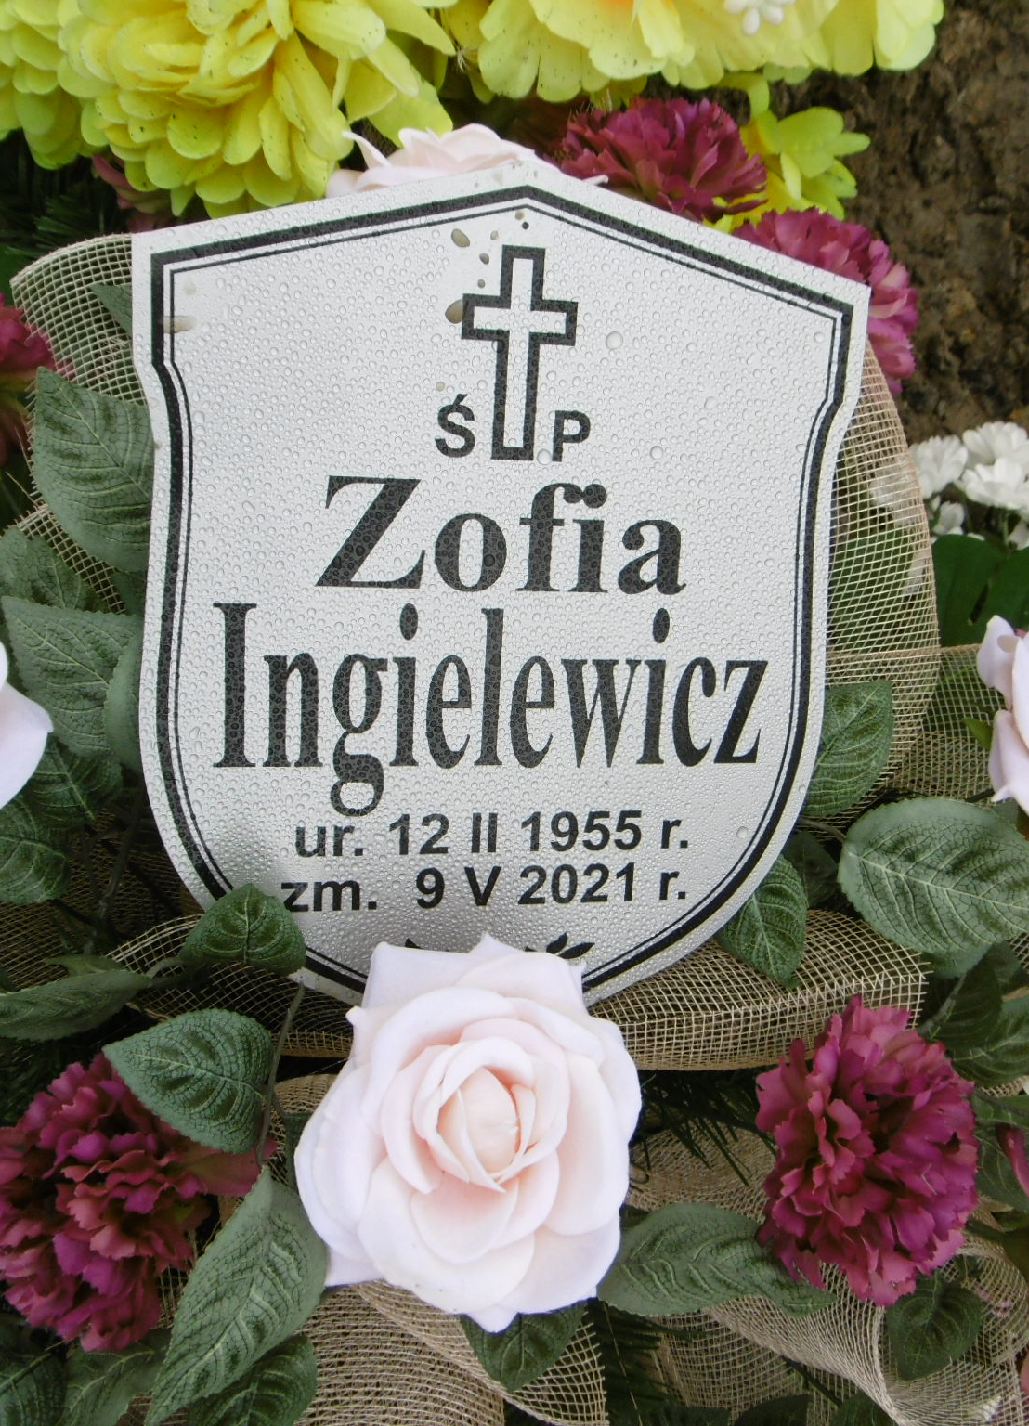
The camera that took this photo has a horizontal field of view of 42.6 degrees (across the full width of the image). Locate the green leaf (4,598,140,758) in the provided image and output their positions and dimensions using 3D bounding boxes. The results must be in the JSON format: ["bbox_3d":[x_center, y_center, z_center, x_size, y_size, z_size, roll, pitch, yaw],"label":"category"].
[{"bbox_3d":[-0.173,-0.013,0.520,0.073,0.015,0.050,41,94,-6],"label":"green leaf"}]

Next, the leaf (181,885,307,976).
[{"bbox_3d":[-0.097,0.079,0.475,0.045,0.015,0.042,0,61,0],"label":"leaf"}]

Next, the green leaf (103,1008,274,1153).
[{"bbox_3d":[-0.115,0.130,0.465,0.064,0.015,0.047,25,84,0],"label":"green leaf"}]

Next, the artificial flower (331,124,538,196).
[{"bbox_3d":[-0.018,-0.184,0.475,0.093,0.060,0.085,0,28,0],"label":"artificial flower"}]

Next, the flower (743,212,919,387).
[{"bbox_3d":[0.121,-0.162,0.530,0.085,0.060,0.085,0,60,-21],"label":"flower"}]

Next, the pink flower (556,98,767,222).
[{"bbox_3d":[0.053,-0.198,0.475,0.073,0.048,0.060,4,41,-4],"label":"pink flower"}]

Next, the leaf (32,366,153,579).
[{"bbox_3d":[-0.153,-0.091,0.490,0.057,0.017,0.085,-39,97,-9],"label":"leaf"}]

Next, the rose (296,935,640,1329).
[{"bbox_3d":[-0.015,0.135,0.425,0.108,0.068,0.118,0,72,-2],"label":"rose"}]

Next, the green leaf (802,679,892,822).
[{"bbox_3d":[0.112,0.013,0.455,0.046,0.012,0.062,28,73,-1],"label":"green leaf"}]

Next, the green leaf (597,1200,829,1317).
[{"bbox_3d":[0.073,0.207,0.495,0.088,0.018,0.045,9,76,-6],"label":"green leaf"}]

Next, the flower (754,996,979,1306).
[{"bbox_3d":[0.131,0.163,0.490,0.078,0.064,0.104,6,83,1],"label":"flower"}]

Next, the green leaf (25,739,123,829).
[{"bbox_3d":[-0.184,0.021,0.540,0.042,0.015,0.062,-27,96,0],"label":"green leaf"}]

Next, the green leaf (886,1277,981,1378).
[{"bbox_3d":[0.162,0.238,0.510,0.039,0.012,0.045,18,68,21],"label":"green leaf"}]

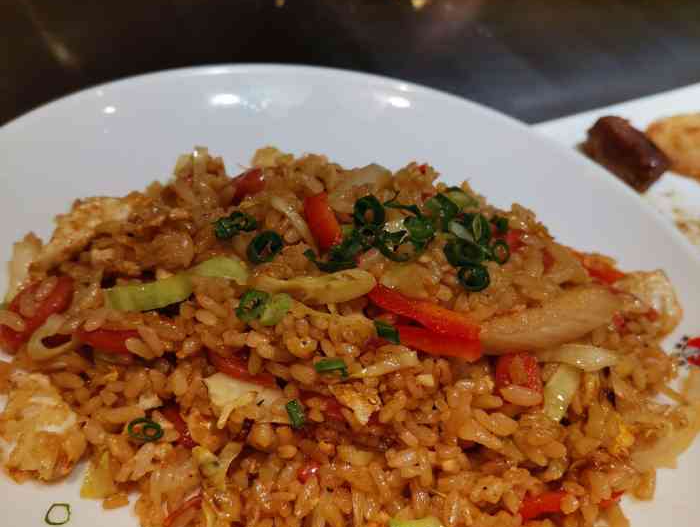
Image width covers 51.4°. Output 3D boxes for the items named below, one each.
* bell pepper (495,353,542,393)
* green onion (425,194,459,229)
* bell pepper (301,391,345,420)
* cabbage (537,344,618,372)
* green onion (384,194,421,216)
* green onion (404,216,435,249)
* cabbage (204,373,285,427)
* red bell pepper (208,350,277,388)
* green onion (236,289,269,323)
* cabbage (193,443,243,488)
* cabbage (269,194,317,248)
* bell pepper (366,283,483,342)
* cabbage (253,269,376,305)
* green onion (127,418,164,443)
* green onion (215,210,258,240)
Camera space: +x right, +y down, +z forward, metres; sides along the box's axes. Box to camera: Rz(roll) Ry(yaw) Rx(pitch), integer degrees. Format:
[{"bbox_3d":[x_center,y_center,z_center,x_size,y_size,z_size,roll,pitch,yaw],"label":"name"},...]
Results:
[{"bbox_3d":[0.041,0.027,0.176,0.010,0.008,0.007,2,42,-7],"label":"bell pepper"},{"bbox_3d":[0.026,-0.015,0.204,0.009,0.007,0.008,9,42,0],"label":"green onion"},{"bbox_3d":[-0.007,0.036,0.186,0.011,0.005,0.006,17,42,7],"label":"bell pepper"},{"bbox_3d":[0.067,0.028,0.214,0.022,0.005,0.007,0,42,-12],"label":"cabbage"},{"bbox_3d":[0.016,-0.018,0.220,0.011,0.004,0.006,-1,42,-13],"label":"green onion"},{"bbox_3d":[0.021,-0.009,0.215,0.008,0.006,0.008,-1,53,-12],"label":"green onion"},{"bbox_3d":[-0.025,0.033,0.174,0.018,0.006,0.011,15,41,5],"label":"cabbage"},{"bbox_3d":[-0.026,0.026,0.179,0.018,0.005,0.005,21,42,11],"label":"red bell pepper"},{"bbox_3d":[-0.026,0.012,0.198,0.008,0.005,0.008,3,53,-5],"label":"green onion"},{"bbox_3d":[-0.029,0.044,0.158,0.010,0.007,0.007,9,42,0],"label":"cabbage"},{"bbox_3d":[-0.017,-0.012,0.209,0.006,0.005,0.020,-24,52,-34],"label":"cabbage"},{"bbox_3d":[0.018,0.012,0.175,0.027,0.007,0.007,20,43,12],"label":"bell pepper"},{"bbox_3d":[-0.009,0.006,0.175,0.029,0.005,0.008,4,42,-5],"label":"cabbage"},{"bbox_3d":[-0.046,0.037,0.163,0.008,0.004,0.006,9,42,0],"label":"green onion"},{"bbox_3d":[-0.032,-0.011,0.207,0.012,0.005,0.007,-1,42,-13],"label":"green onion"}]

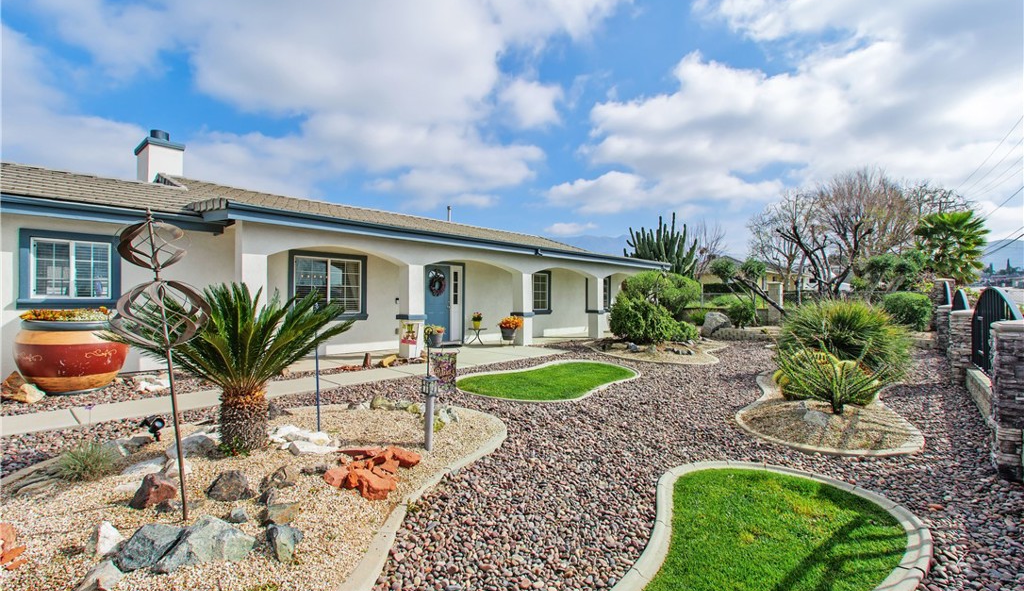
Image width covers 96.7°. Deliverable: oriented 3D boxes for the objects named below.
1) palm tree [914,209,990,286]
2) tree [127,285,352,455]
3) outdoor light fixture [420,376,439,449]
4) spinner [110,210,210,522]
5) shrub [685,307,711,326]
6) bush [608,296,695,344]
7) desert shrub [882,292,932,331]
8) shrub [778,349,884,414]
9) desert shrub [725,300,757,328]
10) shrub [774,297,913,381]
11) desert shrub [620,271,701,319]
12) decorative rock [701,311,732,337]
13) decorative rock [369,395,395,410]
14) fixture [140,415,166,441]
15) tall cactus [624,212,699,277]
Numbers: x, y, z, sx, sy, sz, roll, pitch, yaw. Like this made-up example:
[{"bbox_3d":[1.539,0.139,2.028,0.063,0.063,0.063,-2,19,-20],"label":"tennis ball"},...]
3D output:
[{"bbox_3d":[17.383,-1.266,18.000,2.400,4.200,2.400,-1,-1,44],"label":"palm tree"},{"bbox_3d":[-2.348,0.601,3.850,1.850,1.430,1.800,0,-1,-31],"label":"tree"},{"bbox_3d":[-0.680,0.964,3.750,0.135,0.630,0.135,0,-1,-10],"label":"outdoor light fixture"},{"bbox_3d":[-1.730,0.364,2.290,0.410,1.570,0.410,-5,3,-37],"label":"spinner"},{"bbox_3d":[6.500,0.740,16.000,0.900,0.680,0.800,0,-1,0],"label":"shrub"},{"bbox_3d":[3.678,0.659,12.000,2.050,1.270,1.750,0,-1,17],"label":"bush"},{"bbox_3d":[11.384,0.461,13.100,1.250,1.120,1.200,0,-1,41],"label":"desert shrub"},{"bbox_3d":[3.210,0.850,4.600,1.000,0.680,0.950,0,-1,0],"label":"shrub"},{"bbox_3d":[7.210,0.600,14.300,0.920,0.880,0.900,0,-1,0],"label":"desert shrub"},{"bbox_3d":[4.970,0.630,6.800,1.650,1.200,1.600,0,-1,0],"label":"shrub"},{"bbox_3d":[4.405,0.148,13.500,2.250,1.800,2.000,0,-1,18],"label":"desert shrub"},{"bbox_3d":[6.830,0.935,15.200,1.020,0.860,0.850,0,-1,24],"label":"decorative rock"},{"bbox_3d":[-1.430,1.176,5.000,0.290,0.160,0.210,0,-1,0],"label":"decorative rock"},{"bbox_3d":[-2.980,1.095,3.780,0.180,0.210,0.130,0,-1,32],"label":"fixture"},{"bbox_3d":[6.900,-1.400,21.000,3.300,4.700,3.000,0,-1,0],"label":"tall cactus"}]

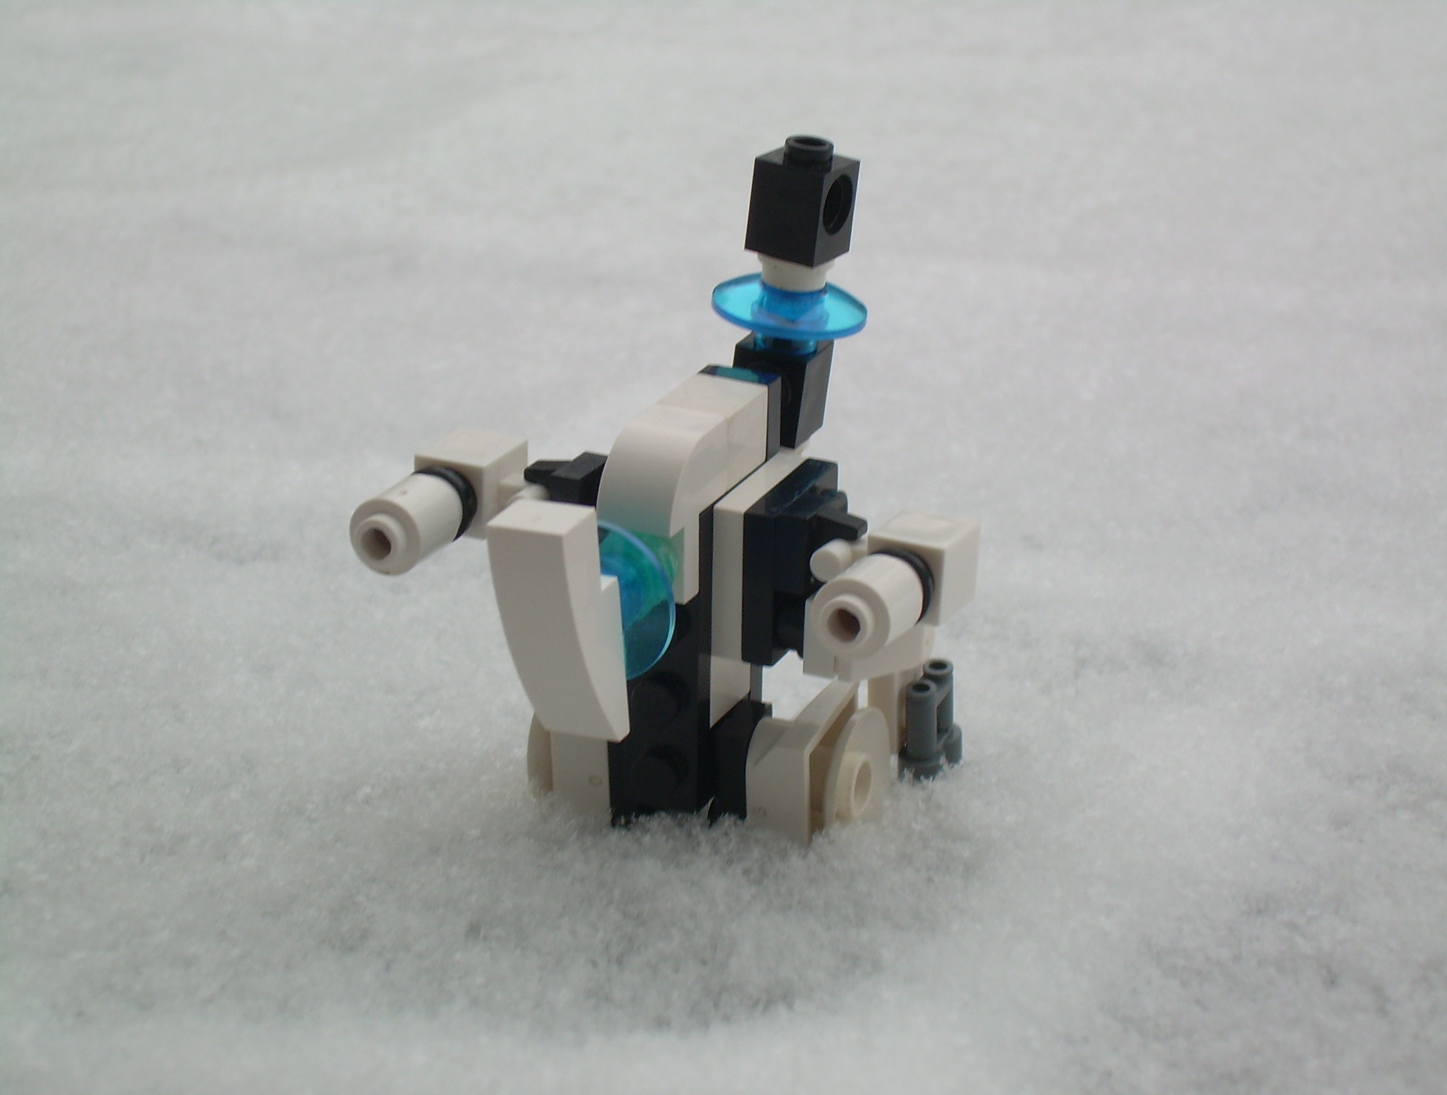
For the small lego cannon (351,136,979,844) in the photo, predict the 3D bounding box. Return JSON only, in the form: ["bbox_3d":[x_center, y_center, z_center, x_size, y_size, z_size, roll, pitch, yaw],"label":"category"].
[{"bbox_3d":[-0.005,-0.002,0.395,0.056,0.072,0.057,11,25,22],"label":"small lego cannon"}]

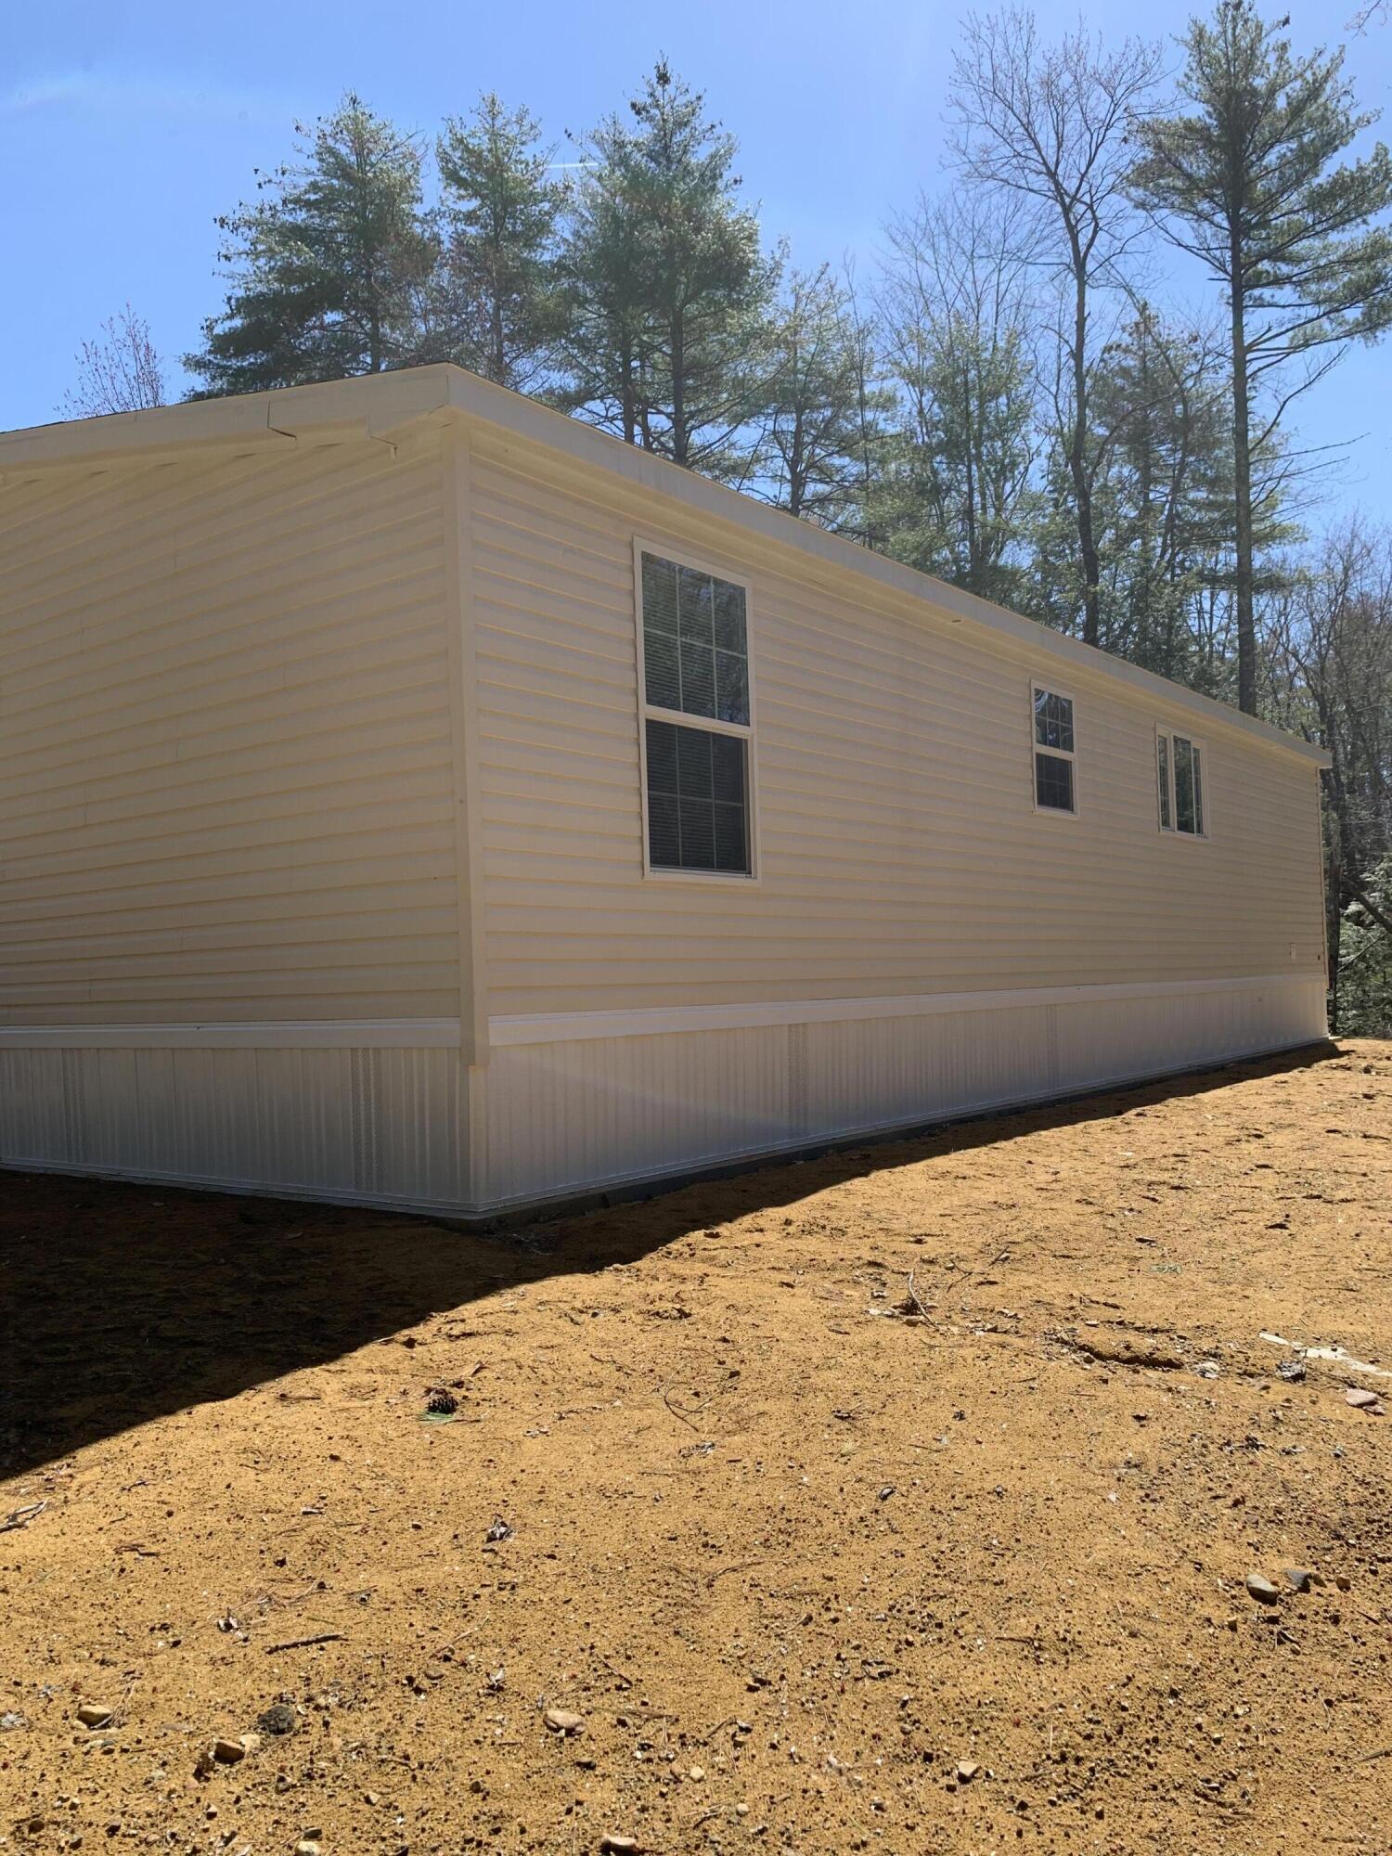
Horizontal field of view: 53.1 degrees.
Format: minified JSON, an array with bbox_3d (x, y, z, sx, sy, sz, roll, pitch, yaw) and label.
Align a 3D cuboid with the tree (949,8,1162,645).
[{"bbox_3d":[7.171,-8.022,26.830,4.128,19.584,4.128,-2,-2,0],"label":"tree"}]

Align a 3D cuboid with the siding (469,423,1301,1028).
[{"bbox_3d":[3.178,-0.745,11.004,0.180,2.360,13.752,-4,-3,37],"label":"siding"}]

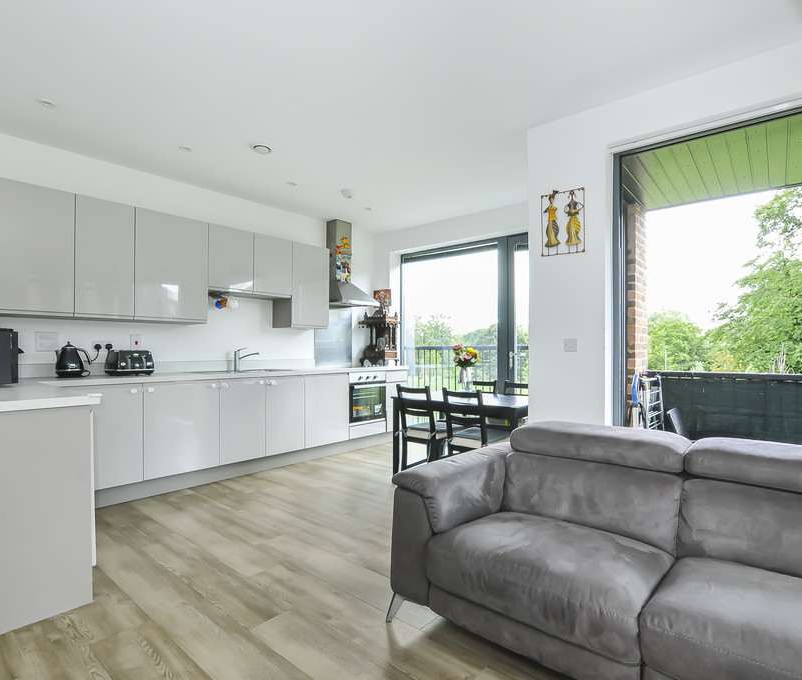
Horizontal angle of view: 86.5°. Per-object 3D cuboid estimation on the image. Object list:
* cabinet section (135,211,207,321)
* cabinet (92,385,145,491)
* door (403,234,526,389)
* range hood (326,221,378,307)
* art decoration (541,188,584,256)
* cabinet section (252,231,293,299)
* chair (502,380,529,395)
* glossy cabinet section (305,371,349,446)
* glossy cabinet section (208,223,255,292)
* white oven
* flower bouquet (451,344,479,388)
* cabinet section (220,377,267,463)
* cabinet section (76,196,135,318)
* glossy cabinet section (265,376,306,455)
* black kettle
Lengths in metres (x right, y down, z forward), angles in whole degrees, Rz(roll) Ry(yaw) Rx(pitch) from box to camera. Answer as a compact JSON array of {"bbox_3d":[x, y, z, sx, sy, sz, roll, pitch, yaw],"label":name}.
[{"bbox_3d":[-2.106,-0.620,3.833,0.346,0.923,0.594,-1,-2,43],"label":"cabinet section"},{"bbox_3d":[-2.344,0.708,3.279,0.580,0.740,0.483,0,-1,43],"label":"cabinet"},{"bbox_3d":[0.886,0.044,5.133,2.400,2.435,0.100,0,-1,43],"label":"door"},{"bbox_3d":[-0.639,-0.936,5.242,0.500,1.060,0.605,0,-1,43],"label":"range hood"},{"bbox_3d":[1.064,-0.777,2.820,0.305,0.425,0.025,0,-1,43],"label":"art decoration"},{"bbox_3d":[-1.450,-0.762,4.544,0.346,0.607,0.446,-1,-2,43],"label":"cabinet section"},{"bbox_3d":[1.161,0.862,4.190,0.410,0.870,0.460,0,-1,29],"label":"chair"},{"bbox_3d":[-0.993,0.753,4.812,0.554,0.752,0.594,-1,-2,43],"label":"glossy cabinet section"},{"bbox_3d":[-1.753,-0.769,4.217,0.346,0.607,0.445,-1,-2,43],"label":"glossy cabinet section"},{"bbox_3d":[-0.569,0.729,5.155,0.580,0.700,0.580,0,-1,43],"label":"white oven"},{"bbox_3d":[0.646,0.292,4.255,0.250,0.460,0.240,0,-1,29],"label":"flower bouquet"},{"bbox_3d":[-1.649,0.737,4.104,0.554,0.752,0.446,-1,-2,43],"label":"cabinet section"},{"bbox_3d":[-2.443,-0.628,3.470,0.346,0.923,0.396,-1,-2,43],"label":"cabinet section"},{"bbox_3d":[-1.346,0.744,4.431,0.554,0.752,0.445,-1,-2,43],"label":"glossy cabinet section"},{"bbox_3d":[-2.466,0.155,3.206,0.170,0.265,0.220,0,-1,43],"label":"black kettle"}]

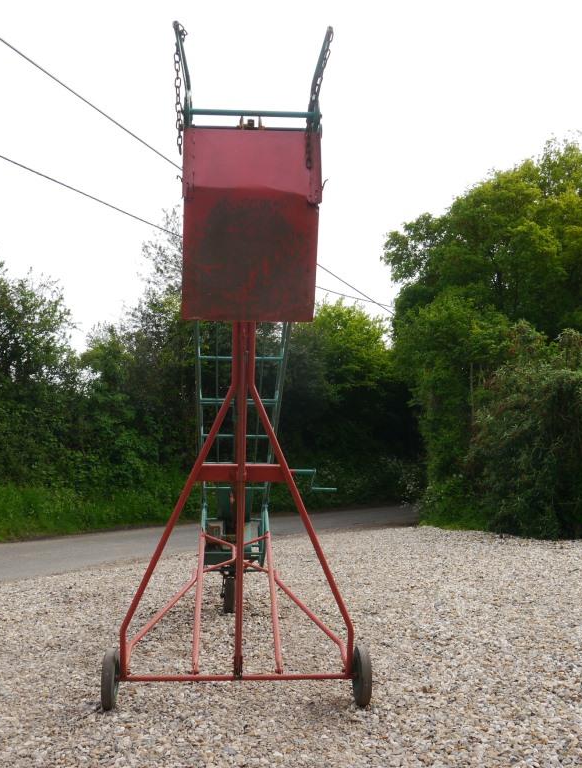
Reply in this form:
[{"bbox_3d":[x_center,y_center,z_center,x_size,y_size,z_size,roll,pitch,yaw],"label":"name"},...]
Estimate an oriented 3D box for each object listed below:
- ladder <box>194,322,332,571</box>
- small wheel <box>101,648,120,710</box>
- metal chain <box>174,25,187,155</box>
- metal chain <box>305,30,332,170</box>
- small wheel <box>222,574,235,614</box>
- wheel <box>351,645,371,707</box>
[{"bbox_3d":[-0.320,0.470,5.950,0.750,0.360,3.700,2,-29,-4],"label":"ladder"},{"bbox_3d":[-1.059,1.737,4.860,0.075,0.350,0.350,0,-5,-4],"label":"small wheel"},{"bbox_3d":[-0.407,-1.084,3.050,0.055,0.490,0.090,0,-5,-4],"label":"metal chain"},{"bbox_3d":[0.101,-1.044,3.050,0.100,0.520,0.160,0,-5,-4],"label":"metal chain"},{"bbox_3d":[-0.555,1.945,7.600,0.085,0.325,0.325,0,-5,-4],"label":"small wheel"},{"bbox_3d":[0.420,1.740,4.920,0.075,0.350,0.350,0,-5,-4],"label":"wheel"}]

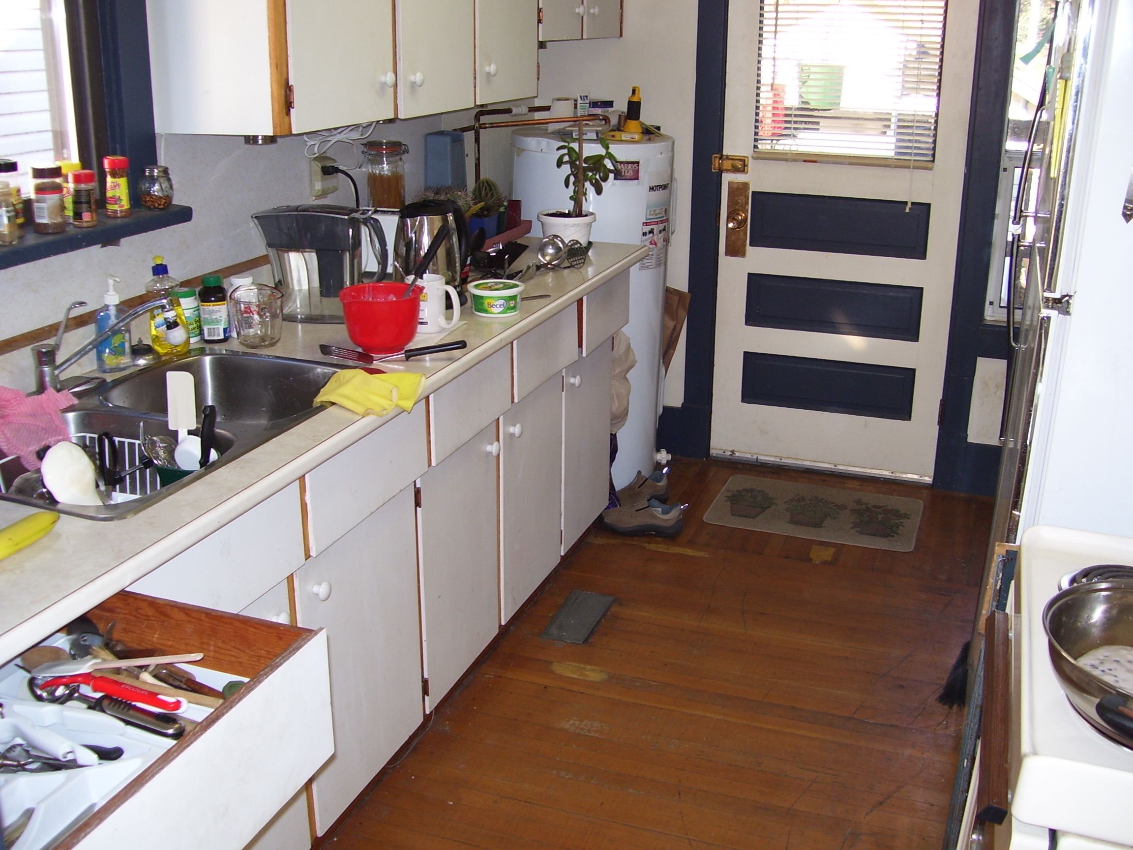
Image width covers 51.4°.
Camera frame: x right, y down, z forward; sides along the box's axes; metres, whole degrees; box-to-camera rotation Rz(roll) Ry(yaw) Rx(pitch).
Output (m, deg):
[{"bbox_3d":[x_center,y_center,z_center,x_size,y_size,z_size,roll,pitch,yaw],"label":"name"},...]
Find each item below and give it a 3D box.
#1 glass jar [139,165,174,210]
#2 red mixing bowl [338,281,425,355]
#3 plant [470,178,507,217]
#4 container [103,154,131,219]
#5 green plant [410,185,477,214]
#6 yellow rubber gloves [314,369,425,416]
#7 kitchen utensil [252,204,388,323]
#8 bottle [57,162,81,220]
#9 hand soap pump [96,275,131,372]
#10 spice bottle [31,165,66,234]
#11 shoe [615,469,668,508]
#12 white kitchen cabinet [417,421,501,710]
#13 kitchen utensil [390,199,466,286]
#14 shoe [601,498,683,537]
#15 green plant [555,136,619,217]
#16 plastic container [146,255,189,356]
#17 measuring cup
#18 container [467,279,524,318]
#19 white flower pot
[{"bbox_3d":[-0.834,-0.483,2.399,0.069,0.086,0.069,0,19,0],"label":"glass jar"},{"bbox_3d":[-0.387,-0.224,2.505,0.180,0.125,0.168,0,19,0],"label":"red mixing bowl"},{"bbox_3d":[-0.247,-0.720,3.720,0.115,0.120,0.115,-1,19,-4],"label":"plant"},{"bbox_3d":[-0.871,-0.462,2.286,0.050,0.121,0.050,-5,20,-16],"label":"container"},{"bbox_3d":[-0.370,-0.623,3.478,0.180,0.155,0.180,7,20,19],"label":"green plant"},{"bbox_3d":[-0.375,-0.057,2.224,0.165,0.065,0.230,7,20,19],"label":"yellow rubber gloves"},{"bbox_3d":[-0.580,-0.387,2.784,0.310,0.268,0.137,3,19,10],"label":"kitchen utensil"},{"bbox_3d":[-0.939,-0.440,2.229,0.050,0.120,0.050,-5,20,-16],"label":"bottle"},{"bbox_3d":[-0.893,-0.198,2.340,0.042,0.184,0.062,14,23,35],"label":"hand soap pump"},{"bbox_3d":[-0.936,-0.407,2.127,0.057,0.121,0.057,-5,20,-16],"label":"spice bottle"},{"bbox_3d":[0.197,0.236,3.945,0.278,0.110,0.105,-7,20,-21],"label":"shoe"},{"bbox_3d":[-0.492,0.281,2.786,0.550,0.557,0.401,7,20,19],"label":"white kitchen cabinet"},{"bbox_3d":[-0.320,-0.417,2.859,0.160,0.243,0.215,17,25,40],"label":"kitchen utensil"},{"bbox_3d":[0.236,0.289,3.789,0.278,0.110,0.105,4,19,9],"label":"shoe"},{"bbox_3d":[0.061,-0.761,3.614,0.198,0.260,0.165,0,19,1],"label":"green plant"},{"bbox_3d":[-0.847,-0.257,2.492,0.088,0.215,0.056,-8,21,-23],"label":"plastic container"},{"bbox_3d":[-0.658,-0.226,2.532,0.112,0.112,0.148,-11,22,-28],"label":"measuring cup"},{"bbox_3d":[-0.169,-0.302,2.826,0.137,0.065,0.137,-1,19,-3],"label":"container"},{"bbox_3d":[-0.001,-0.610,3.669,0.180,0.097,0.180,0,19,0],"label":"white flower pot"}]

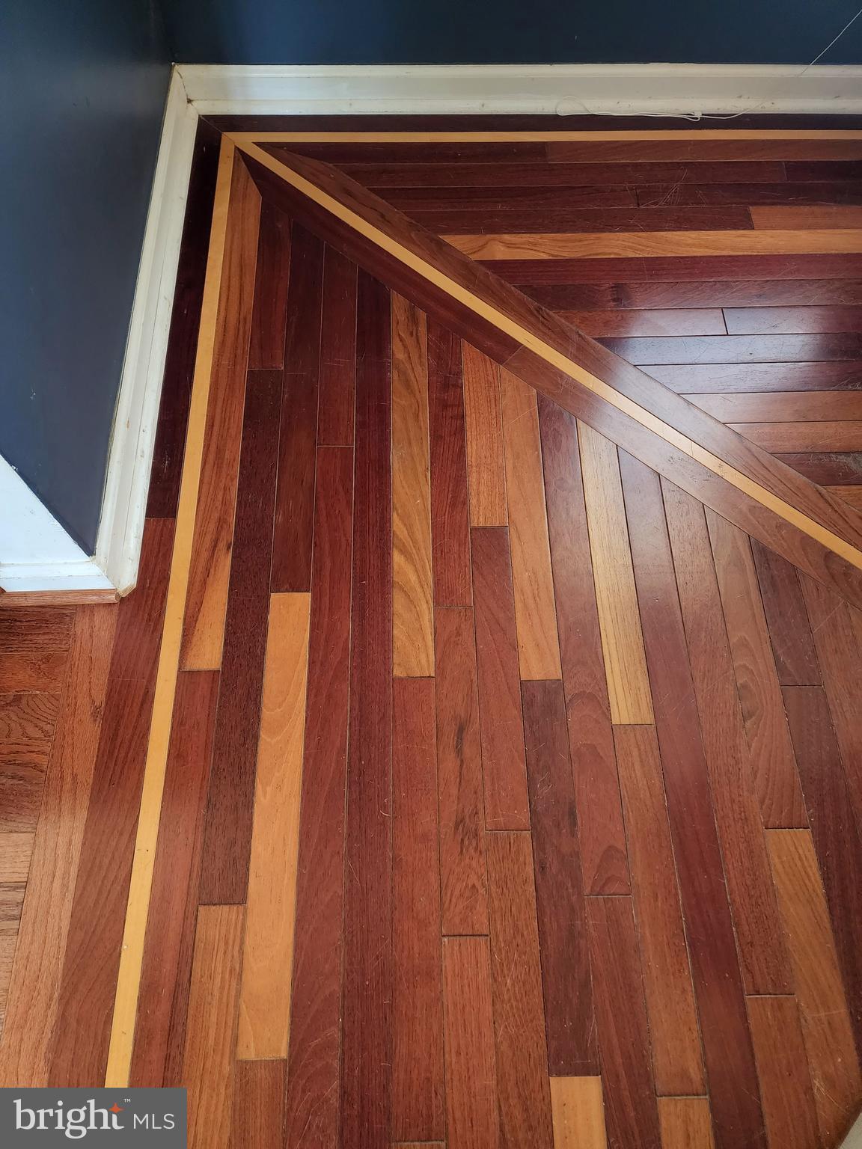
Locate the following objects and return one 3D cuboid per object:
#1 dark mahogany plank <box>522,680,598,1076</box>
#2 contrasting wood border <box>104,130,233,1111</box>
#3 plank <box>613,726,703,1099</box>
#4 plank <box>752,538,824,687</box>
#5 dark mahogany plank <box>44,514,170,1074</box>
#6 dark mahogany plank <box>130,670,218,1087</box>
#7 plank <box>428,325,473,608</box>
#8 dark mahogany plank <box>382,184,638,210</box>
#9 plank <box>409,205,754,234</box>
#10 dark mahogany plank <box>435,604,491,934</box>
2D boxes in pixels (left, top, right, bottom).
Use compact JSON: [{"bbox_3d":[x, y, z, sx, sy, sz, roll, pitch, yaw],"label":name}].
[{"bbox_3d":[0.153,0.350,0.939,0.057,0.019,0.448,-1,66,-1],"label":"dark mahogany plank"},{"bbox_3d":[-0.364,-0.124,1.149,0.026,0.018,1.549,-1,67,-1],"label":"contrasting wood border"},{"bbox_3d":[0.270,0.387,0.923,0.057,0.019,0.408,-1,66,-1],"label":"plank"},{"bbox_3d":[0.496,0.050,1.080,0.058,0.018,0.225,-1,67,-1],"label":"plank"},{"bbox_3d":[-0.399,0.250,0.987,0.063,0.018,0.717,-1,67,-1],"label":"dark mahogany plank"},{"bbox_3d":[-0.306,0.357,0.932,0.058,0.019,0.490,-1,66,-1],"label":"dark mahogany plank"},{"bbox_3d":[0.026,-0.190,1.173,0.056,0.019,0.521,-1,66,-1],"label":"plank"},{"bbox_3d":[0.131,-0.679,1.392,0.482,0.018,0.058,-1,67,-1],"label":"dark mahogany plank"},{"bbox_3d":[0.263,-0.628,1.371,0.617,0.018,0.058,-1,67,-1],"label":"plank"},{"bbox_3d":[0.037,0.239,0.987,0.056,0.019,0.412,-1,66,-1],"label":"dark mahogany plank"}]

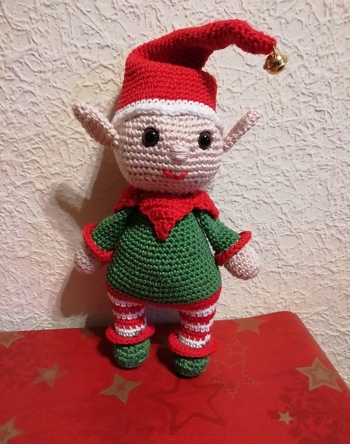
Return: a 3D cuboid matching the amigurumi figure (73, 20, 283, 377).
[{"bbox_3d":[0.000,-0.005,0.272,0.158,0.263,0.092,0,14,-5],"label":"amigurumi figure"}]

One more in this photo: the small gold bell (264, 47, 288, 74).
[{"bbox_3d":[0.068,-0.109,0.237,0.015,0.016,0.015,-11,19,4],"label":"small gold bell"}]

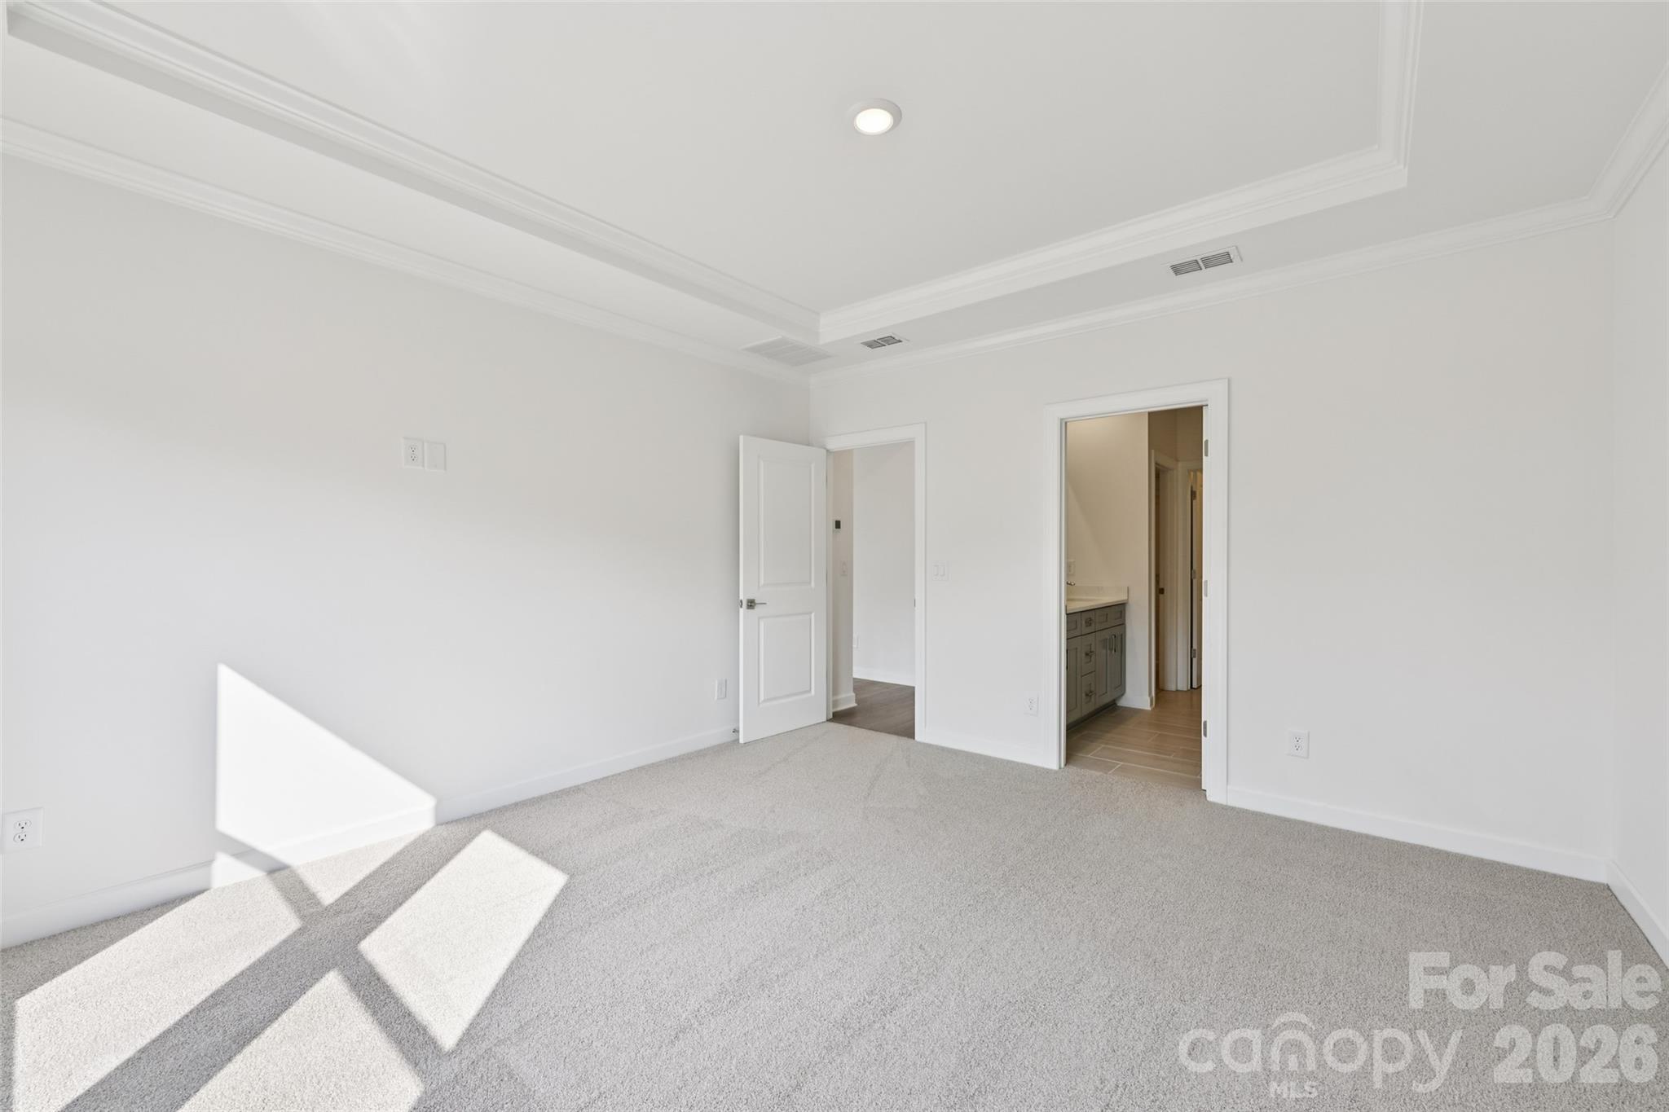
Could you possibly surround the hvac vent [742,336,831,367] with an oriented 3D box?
[{"bbox_3d":[-0.312,-1.358,4.346,0.409,0.020,0.514,0,0,39],"label":"hvac vent"}]

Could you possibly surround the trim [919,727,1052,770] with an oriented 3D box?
[{"bbox_3d":[0.934,1.203,4.096,0.891,0.090,0.016,0,0,39],"label":"trim"}]

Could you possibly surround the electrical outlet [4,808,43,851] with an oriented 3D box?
[{"bbox_3d":[-2.628,0.891,2.101,0.010,0.126,0.081,0,0,39],"label":"electrical outlet"}]

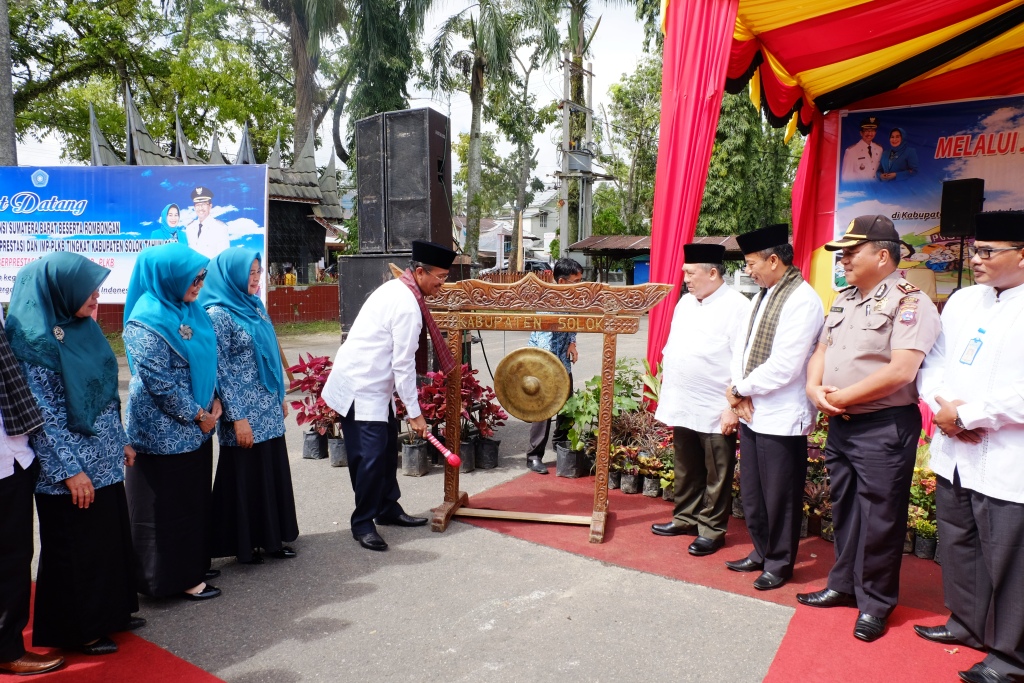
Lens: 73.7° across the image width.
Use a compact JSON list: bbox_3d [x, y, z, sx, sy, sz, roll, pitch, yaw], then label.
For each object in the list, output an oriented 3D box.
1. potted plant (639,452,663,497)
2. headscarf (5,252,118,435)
[{"bbox_3d":[0.951,0.908,4.675,0.170,0.290,0.170,0,6,0],"label":"potted plant"},{"bbox_3d":[-1.847,0.014,2.816,0.375,0.751,0.426,1,4,19],"label":"headscarf"}]

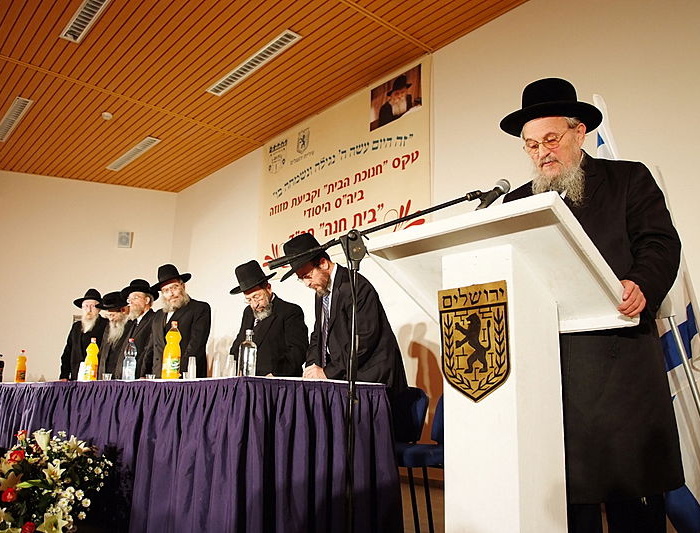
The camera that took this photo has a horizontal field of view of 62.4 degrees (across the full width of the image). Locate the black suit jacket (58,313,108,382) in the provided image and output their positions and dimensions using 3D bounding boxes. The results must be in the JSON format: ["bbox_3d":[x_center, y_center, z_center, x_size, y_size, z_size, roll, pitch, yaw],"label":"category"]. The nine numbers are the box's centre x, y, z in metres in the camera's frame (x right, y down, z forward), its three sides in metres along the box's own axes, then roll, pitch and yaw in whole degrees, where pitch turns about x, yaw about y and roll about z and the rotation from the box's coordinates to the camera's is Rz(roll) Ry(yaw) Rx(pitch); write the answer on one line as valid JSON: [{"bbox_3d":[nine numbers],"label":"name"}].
[{"bbox_3d":[-3.089,0.994,6.686,0.520,0.880,0.320,0,-12,5],"label":"black suit jacket"}]

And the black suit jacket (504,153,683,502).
[{"bbox_3d":[0.858,0.192,1.982,0.430,1.224,0.570,13,-16,-44],"label":"black suit jacket"}]

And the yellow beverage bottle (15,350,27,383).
[{"bbox_3d":[-3.286,1.002,5.766,0.092,0.325,0.092,11,-15,-39],"label":"yellow beverage bottle"}]

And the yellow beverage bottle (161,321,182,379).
[{"bbox_3d":[-1.005,0.476,3.271,0.097,0.335,0.097,11,-15,-39],"label":"yellow beverage bottle"}]

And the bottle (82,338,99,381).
[{"bbox_3d":[-1.989,0.722,4.445,0.097,0.335,0.097,11,-15,-39],"label":"bottle"}]

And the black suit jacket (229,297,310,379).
[{"bbox_3d":[-0.561,0.709,3.938,0.580,1.020,0.380,-4,-13,25],"label":"black suit jacket"}]

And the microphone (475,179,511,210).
[{"bbox_3d":[0.478,-0.234,1.914,0.052,0.052,0.170,-11,21,47],"label":"microphone"}]

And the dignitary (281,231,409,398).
[{"bbox_3d":[-0.022,0.615,3.293,0.740,1.647,0.550,13,-16,-44],"label":"dignitary"}]

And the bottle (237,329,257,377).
[{"bbox_3d":[-0.565,0.478,3.168,0.092,0.270,0.092,1,-12,0],"label":"bottle"}]

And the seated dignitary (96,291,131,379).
[{"bbox_3d":[-2.556,1.097,6.104,0.530,1.707,0.400,-2,-12,18],"label":"seated dignitary"}]

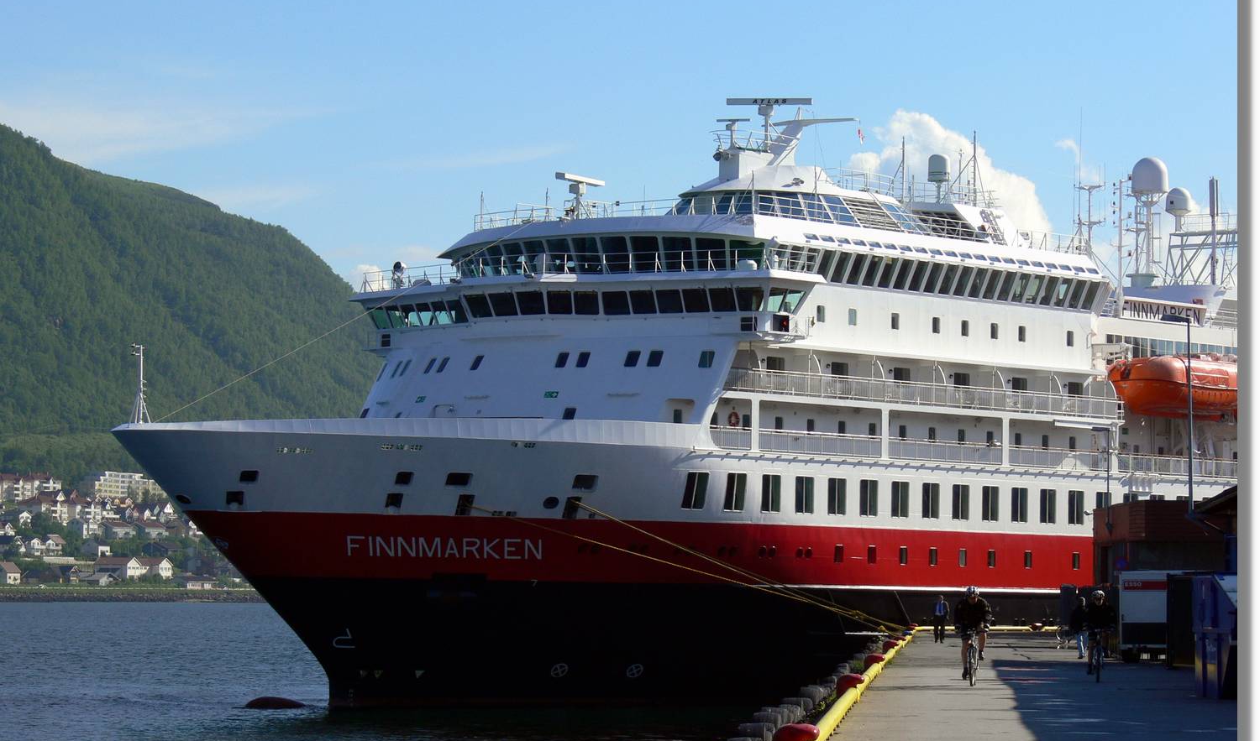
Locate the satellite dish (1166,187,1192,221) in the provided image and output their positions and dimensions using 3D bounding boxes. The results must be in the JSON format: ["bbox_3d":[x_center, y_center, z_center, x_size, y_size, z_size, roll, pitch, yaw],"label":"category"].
[{"bbox_3d":[30.789,-9.389,224.636,1.470,1.750,1.470,1,-3,0],"label":"satellite dish"}]

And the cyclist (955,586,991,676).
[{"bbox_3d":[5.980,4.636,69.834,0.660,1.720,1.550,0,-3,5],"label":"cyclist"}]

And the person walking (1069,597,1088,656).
[{"bbox_3d":[12.570,7.200,112.000,0.520,1.730,0.450,0,-3,11],"label":"person walking"}]

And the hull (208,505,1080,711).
[{"bbox_3d":[26.492,13.173,215.299,21.500,8.200,131.000,-2,-4,43],"label":"hull"}]

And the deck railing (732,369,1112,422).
[{"bbox_3d":[14.570,1.195,192.100,0.150,1.100,31.000,-2,-5,42],"label":"deck railing"}]

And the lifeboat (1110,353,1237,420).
[{"bbox_3d":[27.788,0.855,204.375,3.800,3.200,11.000,-2,-4,43],"label":"lifeboat"}]

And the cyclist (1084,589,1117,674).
[{"bbox_3d":[9.202,5.207,78.300,0.650,1.780,1.720,0,-3,5],"label":"cyclist"}]

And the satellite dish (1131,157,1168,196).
[{"bbox_3d":[28.459,-10.672,219.235,2.000,2.100,2.000,1,-3,0],"label":"satellite dish"}]

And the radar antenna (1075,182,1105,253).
[{"bbox_3d":[24.481,-8.117,213.000,1.800,3.800,0.700,-2,-4,42],"label":"radar antenna"}]

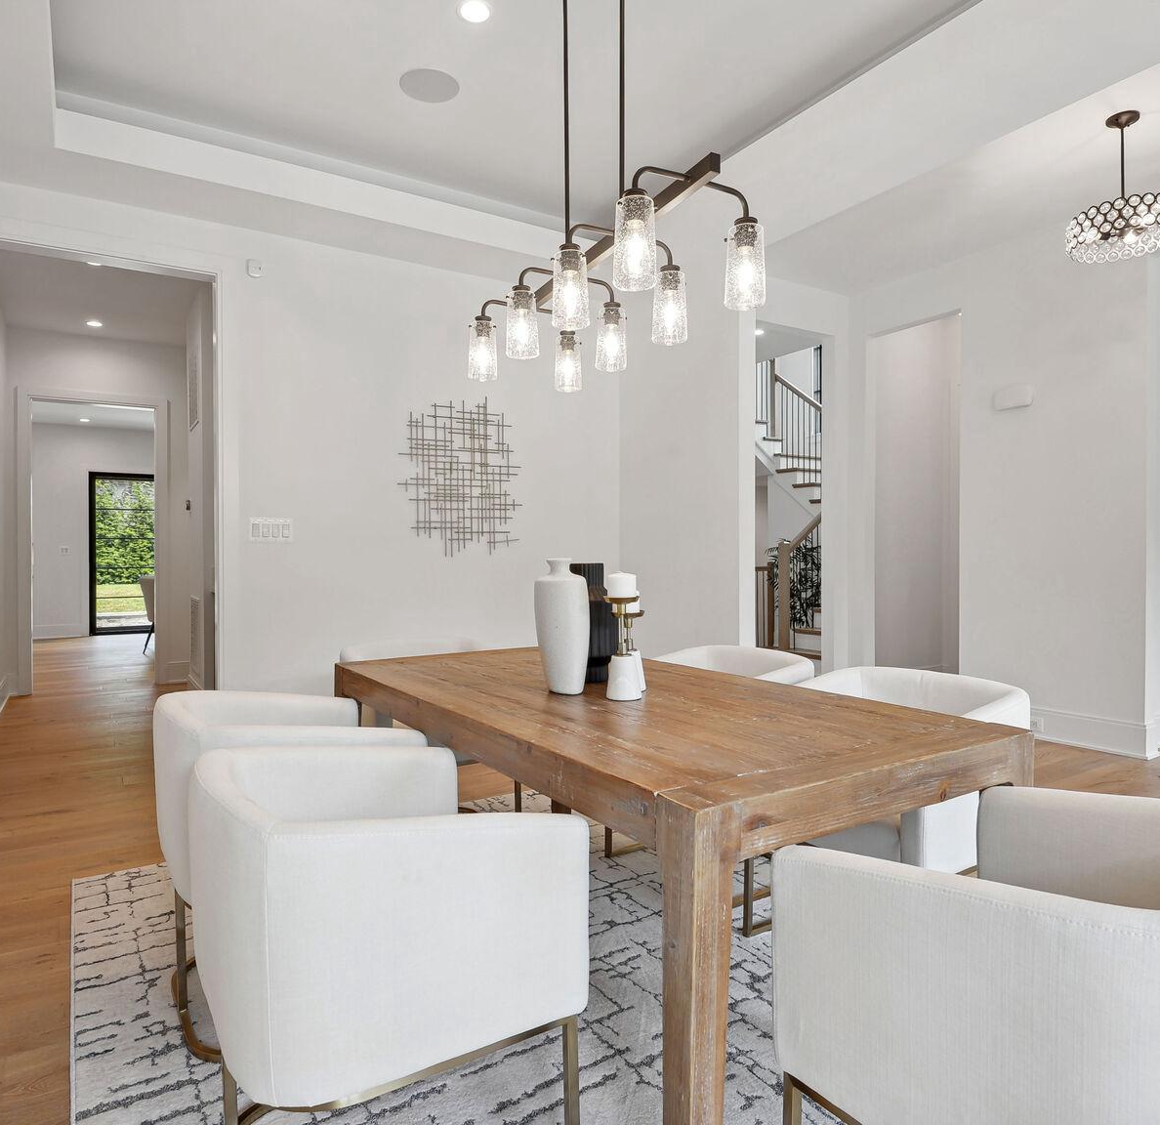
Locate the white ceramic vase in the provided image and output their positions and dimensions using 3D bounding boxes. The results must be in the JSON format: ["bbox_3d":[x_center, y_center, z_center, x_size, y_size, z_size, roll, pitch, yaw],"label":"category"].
[{"bbox_3d":[-0.047,0.168,1.990,0.147,0.354,0.147,0,0,0],"label":"white ceramic vase"}]

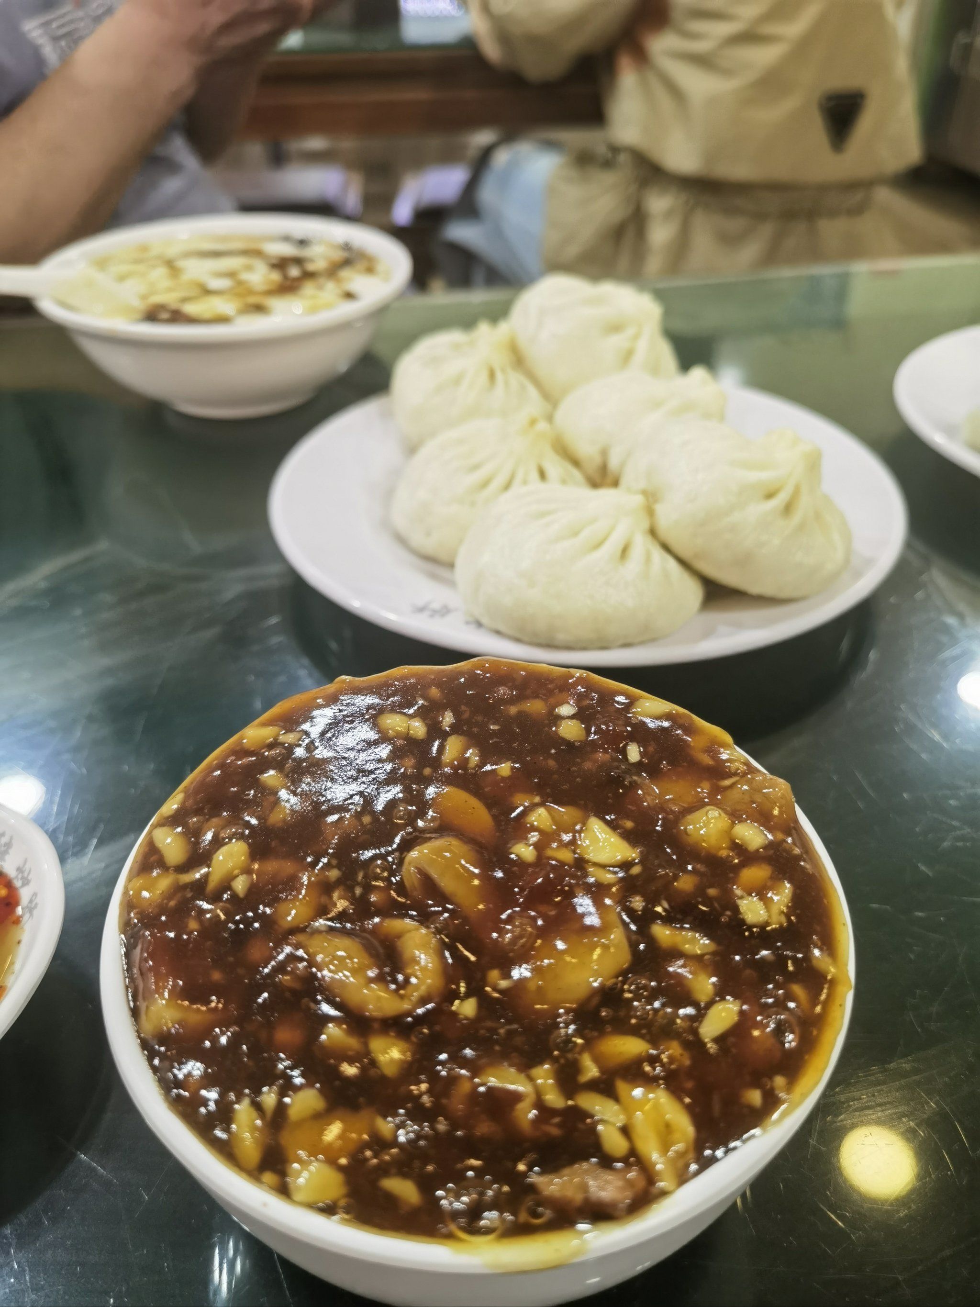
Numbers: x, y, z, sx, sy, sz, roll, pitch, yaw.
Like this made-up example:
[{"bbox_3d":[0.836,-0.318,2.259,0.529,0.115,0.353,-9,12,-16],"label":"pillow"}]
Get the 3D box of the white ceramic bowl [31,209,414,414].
[{"bbox_3d":[-0.102,-0.131,0.417,0.148,0.051,0.148,0,38,0],"label":"white ceramic bowl"}]

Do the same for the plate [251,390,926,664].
[{"bbox_3d":[0.030,-0.050,0.338,0.200,0.021,0.200,0,38,0],"label":"plate"}]

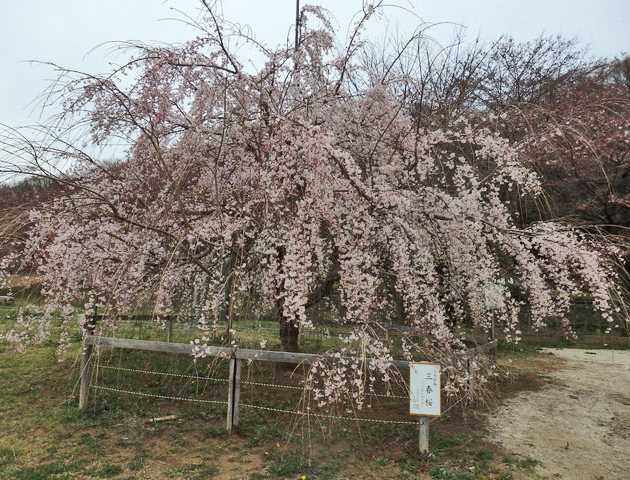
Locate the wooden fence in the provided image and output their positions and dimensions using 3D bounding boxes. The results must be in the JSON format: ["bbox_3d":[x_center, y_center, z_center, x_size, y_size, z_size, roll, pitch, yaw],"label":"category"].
[{"bbox_3d":[0.000,1.700,6.200,4.800,0.900,3.400,-1,-6,18],"label":"wooden fence"}]

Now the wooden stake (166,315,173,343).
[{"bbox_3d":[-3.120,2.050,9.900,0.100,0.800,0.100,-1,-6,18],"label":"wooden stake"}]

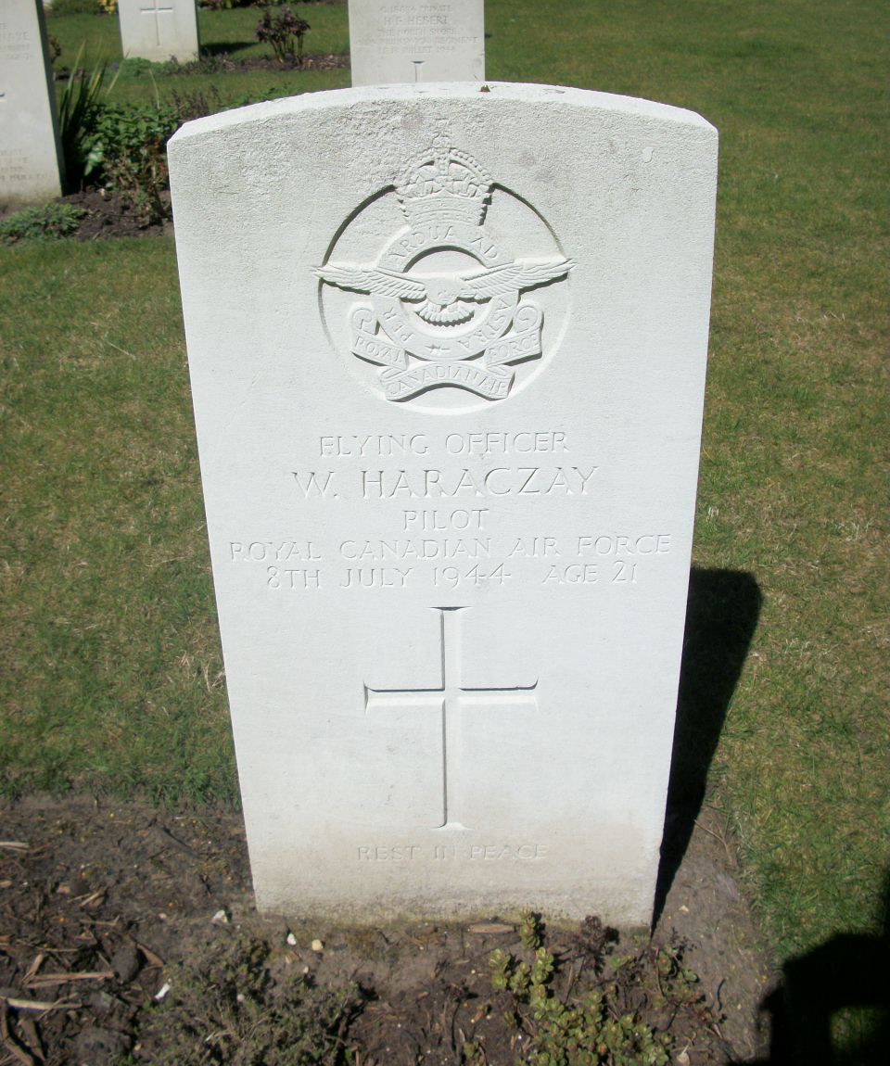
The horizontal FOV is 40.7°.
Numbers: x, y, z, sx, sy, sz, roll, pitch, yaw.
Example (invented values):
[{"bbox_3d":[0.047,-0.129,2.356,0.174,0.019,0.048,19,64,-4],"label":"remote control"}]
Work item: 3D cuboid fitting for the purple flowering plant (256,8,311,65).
[{"bbox_3d":[-0.792,-2.441,5.872,0.260,0.250,0.240,-2,28,1],"label":"purple flowering plant"}]

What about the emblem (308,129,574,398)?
[{"bbox_3d":[-0.001,-0.186,0.854,0.182,0.193,0.015,1,27,4],"label":"emblem"}]

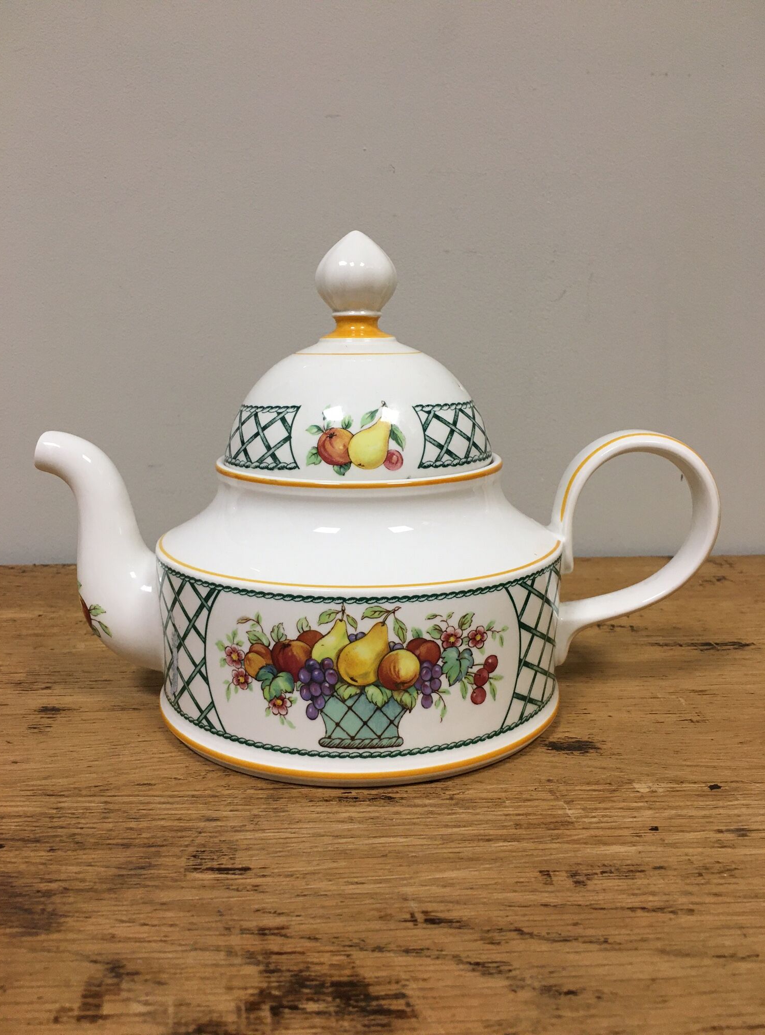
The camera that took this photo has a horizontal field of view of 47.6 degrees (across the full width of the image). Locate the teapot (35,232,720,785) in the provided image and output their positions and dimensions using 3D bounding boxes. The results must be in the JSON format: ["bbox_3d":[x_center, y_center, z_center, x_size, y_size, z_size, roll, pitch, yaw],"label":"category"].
[{"bbox_3d":[-0.002,-0.017,0.333,0.259,0.176,0.159,0,12,-1],"label":"teapot"}]

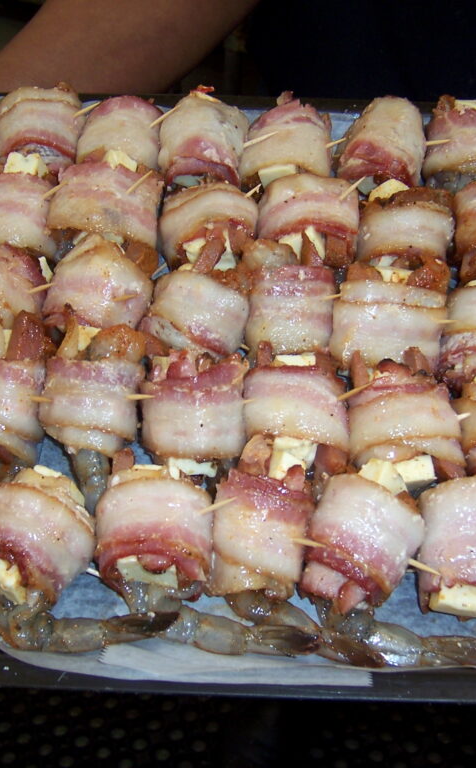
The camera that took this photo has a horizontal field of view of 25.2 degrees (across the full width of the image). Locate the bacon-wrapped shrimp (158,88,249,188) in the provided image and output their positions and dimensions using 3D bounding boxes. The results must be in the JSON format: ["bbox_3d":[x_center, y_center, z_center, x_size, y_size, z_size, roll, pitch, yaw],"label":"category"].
[{"bbox_3d":[-0.018,-0.127,0.562,0.044,0.036,0.045,2,60,0],"label":"bacon-wrapped shrimp"}]

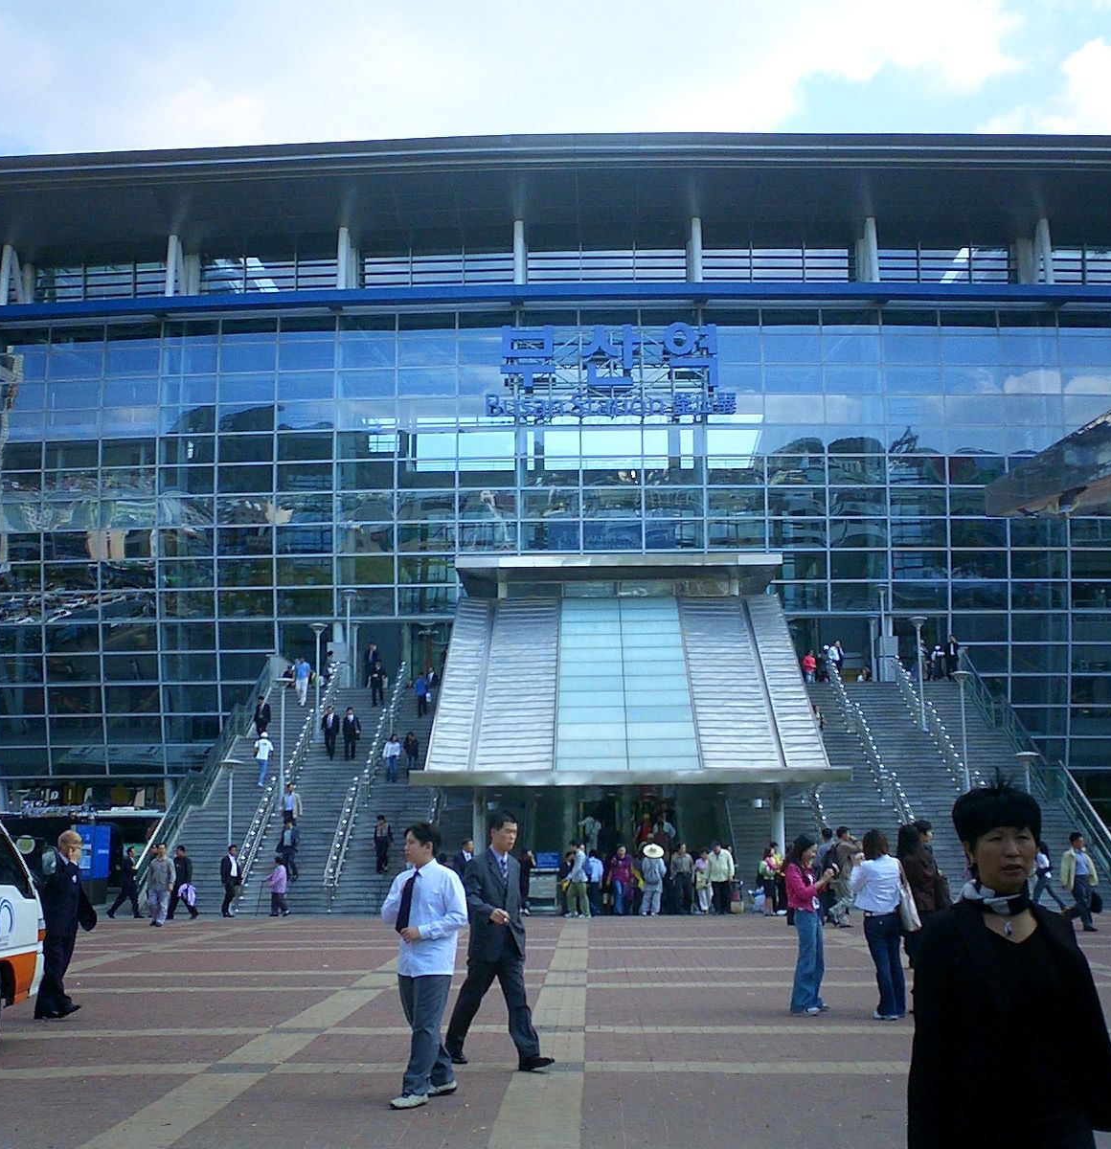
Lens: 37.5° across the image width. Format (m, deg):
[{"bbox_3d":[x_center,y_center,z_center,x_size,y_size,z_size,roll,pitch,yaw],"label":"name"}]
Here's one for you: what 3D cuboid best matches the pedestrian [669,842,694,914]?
[{"bbox_3d":[2.928,7.075,38.150,0.550,1.700,0.350,0,-10,-6],"label":"pedestrian"}]

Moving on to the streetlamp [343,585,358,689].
[{"bbox_3d":[-7.601,2.431,60.686,0.570,3.800,0.570,-1,-10,0],"label":"streetlamp"}]

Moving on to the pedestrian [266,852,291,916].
[{"bbox_3d":[-6.704,7.582,39.870,0.580,1.417,0.480,-6,-11,31],"label":"pedestrian"}]

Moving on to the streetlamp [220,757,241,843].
[{"bbox_3d":[-8.016,6.490,40.521,0.560,3.810,0.560,-1,-10,1],"label":"streetlamp"}]

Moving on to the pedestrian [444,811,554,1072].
[{"bbox_3d":[-0.389,2.541,11.335,0.720,1.760,0.520,-8,-12,38],"label":"pedestrian"}]

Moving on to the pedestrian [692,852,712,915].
[{"bbox_3d":[3.445,7.207,38.381,0.500,1.462,0.360,-2,-10,6],"label":"pedestrian"}]

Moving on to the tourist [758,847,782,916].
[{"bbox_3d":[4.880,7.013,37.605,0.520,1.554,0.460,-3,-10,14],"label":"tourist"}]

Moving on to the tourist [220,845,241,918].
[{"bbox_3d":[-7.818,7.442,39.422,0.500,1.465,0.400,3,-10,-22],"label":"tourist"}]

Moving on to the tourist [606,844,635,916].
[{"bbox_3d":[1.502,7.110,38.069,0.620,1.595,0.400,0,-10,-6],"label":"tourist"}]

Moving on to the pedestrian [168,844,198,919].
[{"bbox_3d":[-8.783,7.234,38.678,0.680,1.751,0.500,3,-10,-21],"label":"pedestrian"}]

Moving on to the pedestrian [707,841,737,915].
[{"bbox_3d":[3.866,7.064,38.049,0.580,1.680,0.360,0,-10,-3],"label":"pedestrian"}]

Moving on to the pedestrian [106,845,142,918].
[{"bbox_3d":[-10.260,7.315,38.941,0.800,1.710,0.500,-1,-10,3],"label":"pedestrian"}]

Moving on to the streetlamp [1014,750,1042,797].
[{"bbox_3d":[11.134,6.025,38.518,0.620,3.700,0.620,-1,-10,0],"label":"streetlamp"}]

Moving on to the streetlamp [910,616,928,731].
[{"bbox_3d":[11.863,3.200,53.257,0.550,3.752,0.550,-1,-10,1],"label":"streetlamp"}]

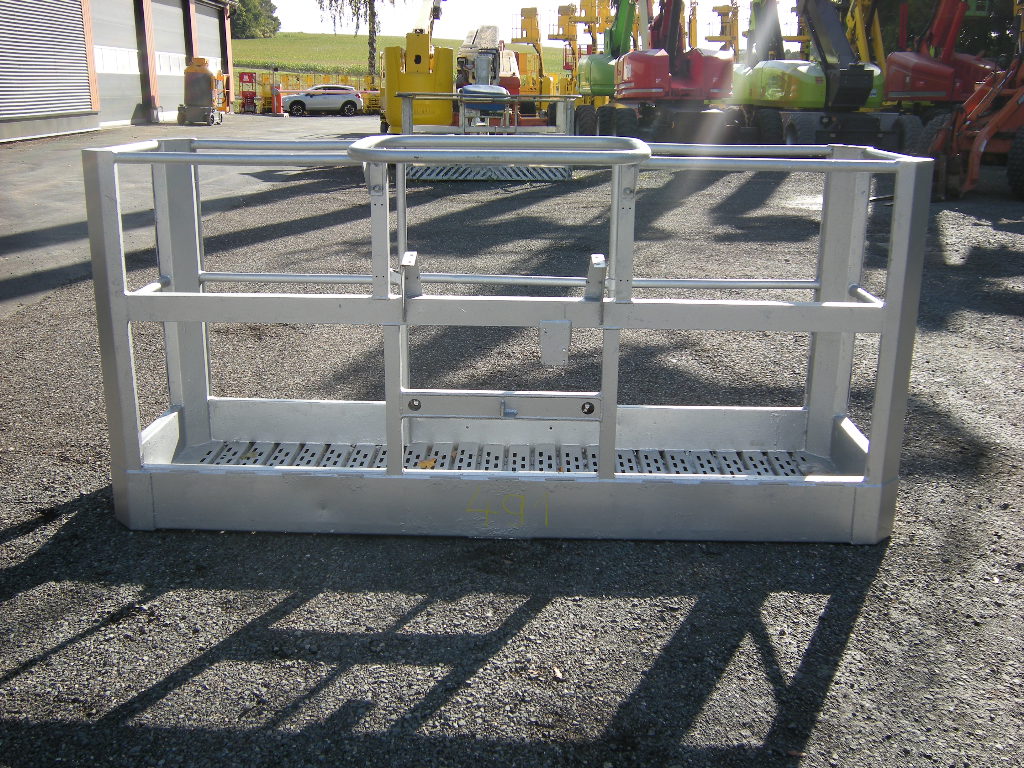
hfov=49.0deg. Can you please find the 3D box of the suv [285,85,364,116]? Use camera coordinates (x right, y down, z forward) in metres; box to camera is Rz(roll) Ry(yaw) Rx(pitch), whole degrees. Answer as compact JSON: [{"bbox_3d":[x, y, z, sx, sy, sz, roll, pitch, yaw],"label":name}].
[{"bbox_3d":[-9.653,-14.396,57.232,4.380,1.580,1.800,-3,15,-12],"label":"suv"}]

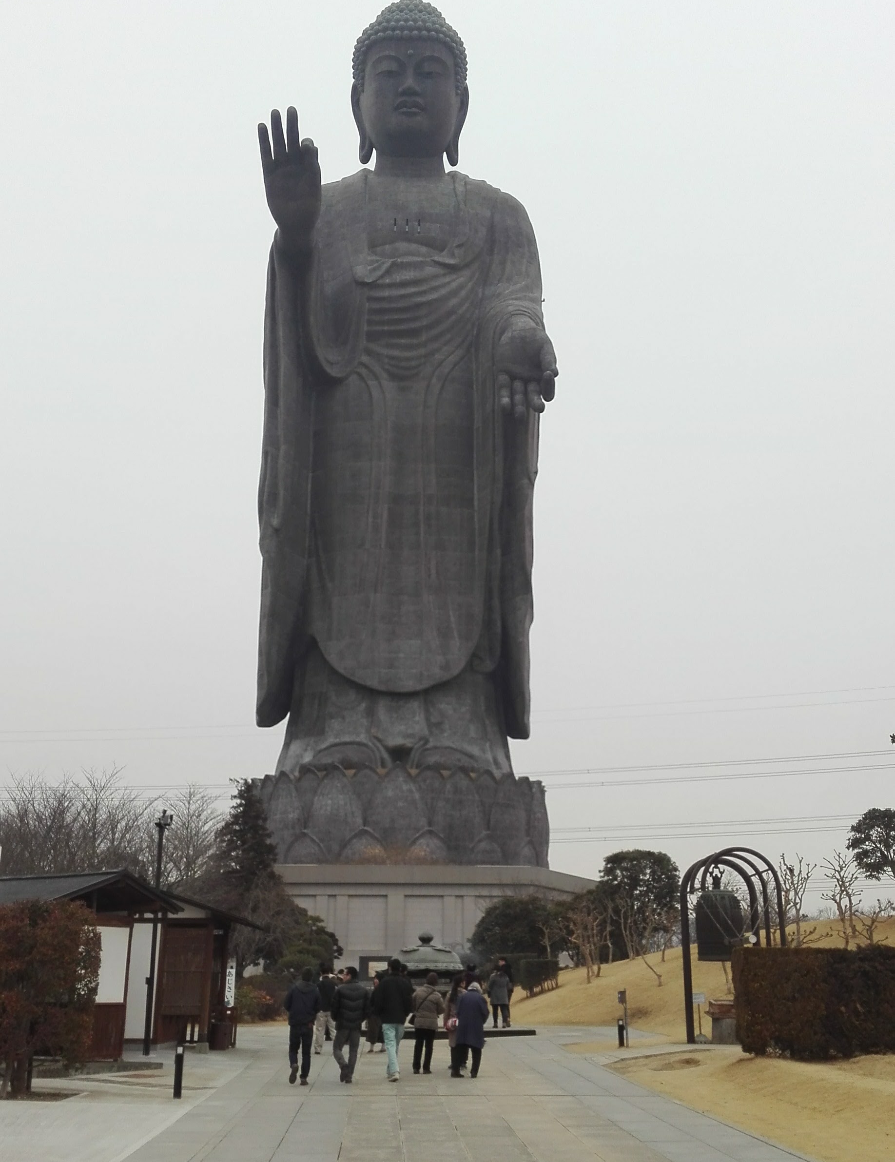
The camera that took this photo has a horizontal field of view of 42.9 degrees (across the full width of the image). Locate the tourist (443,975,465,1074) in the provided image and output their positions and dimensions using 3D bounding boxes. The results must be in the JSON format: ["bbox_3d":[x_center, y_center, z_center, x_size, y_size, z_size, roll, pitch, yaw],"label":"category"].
[{"bbox_3d":[0.173,7.642,19.791,0.500,1.580,0.400,-9,-21,24],"label":"tourist"}]

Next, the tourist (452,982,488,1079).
[{"bbox_3d":[0.396,7.228,18.372,0.520,1.439,0.420,-3,-19,8],"label":"tourist"}]

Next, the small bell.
[{"bbox_3d":[6.871,8.446,28.607,1.200,2.130,1.200,0,-19,0],"label":"small bell"}]

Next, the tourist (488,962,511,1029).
[{"bbox_3d":[1.411,11.166,30.607,0.520,1.584,0.340,0,-19,0],"label":"tourist"}]

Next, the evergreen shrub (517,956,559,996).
[{"bbox_3d":[3.470,14.975,42.966,1.500,1.400,1.200,3,-19,-8],"label":"evergreen shrub"}]

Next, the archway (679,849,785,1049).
[{"bbox_3d":[6.930,8.819,27.633,2.000,4.430,2.000,0,-19,0],"label":"archway"}]

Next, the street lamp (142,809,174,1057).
[{"bbox_3d":[-5.962,7.193,23.663,0.400,4.950,0.320,3,-19,-9],"label":"street lamp"}]

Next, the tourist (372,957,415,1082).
[{"bbox_3d":[-0.820,6.872,17.886,0.540,1.800,0.480,1,-19,-3],"label":"tourist"}]

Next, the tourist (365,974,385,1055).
[{"bbox_3d":[-1.465,8.995,23.763,0.460,1.563,0.460,2,-19,-7],"label":"tourist"}]

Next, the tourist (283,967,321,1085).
[{"bbox_3d":[-2.214,6.783,17.398,0.540,1.654,0.480,1,-19,-3],"label":"tourist"}]

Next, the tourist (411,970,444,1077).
[{"bbox_3d":[-0.339,7.425,19.188,0.560,1.600,0.420,-2,-19,5],"label":"tourist"}]

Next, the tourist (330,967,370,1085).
[{"bbox_3d":[-1.511,6.849,17.620,0.550,1.672,0.460,1,-19,-3],"label":"tourist"}]

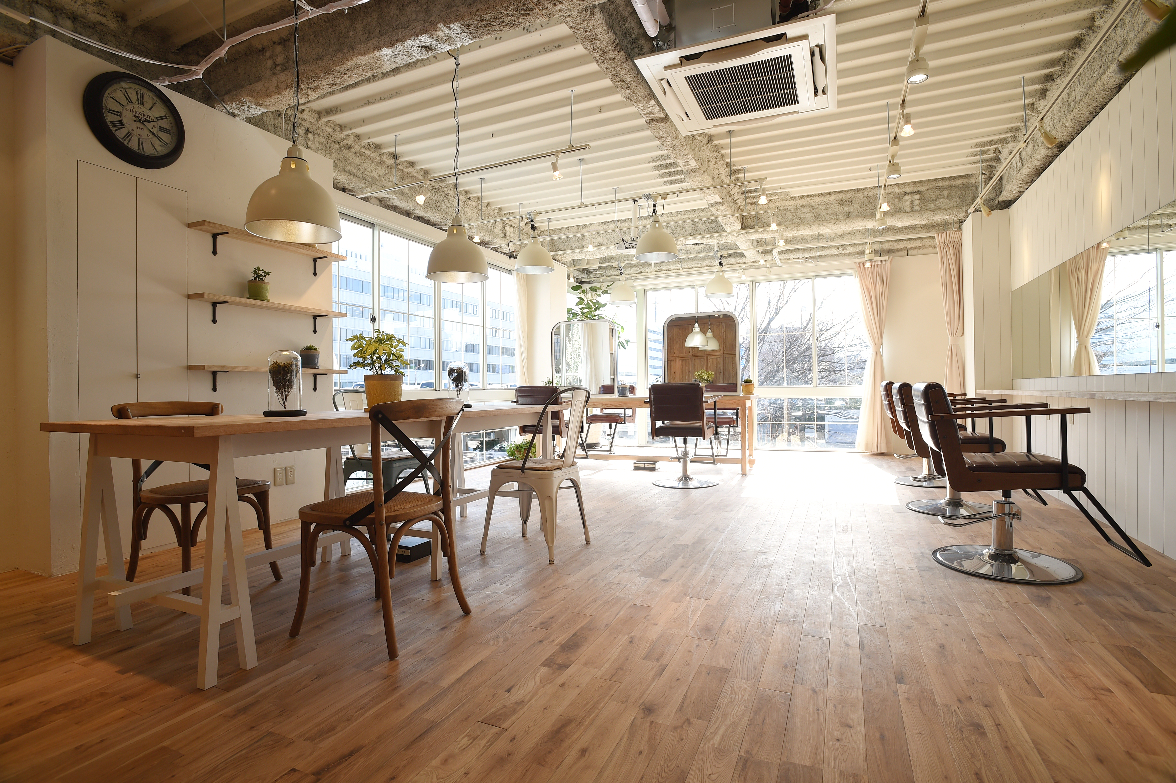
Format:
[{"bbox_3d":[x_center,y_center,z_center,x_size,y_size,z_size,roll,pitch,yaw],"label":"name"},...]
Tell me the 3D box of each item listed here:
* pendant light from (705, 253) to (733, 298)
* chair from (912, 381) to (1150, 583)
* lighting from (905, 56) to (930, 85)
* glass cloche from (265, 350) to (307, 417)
[{"bbox_3d":[1.539,-1.346,6.479,0.343,0.531,0.343,0,0,25],"label":"pendant light"},{"bbox_3d":[2.083,0.391,2.689,0.874,0.896,0.634,0,0,25],"label":"chair"},{"bbox_3d":[1.511,-1.470,2.542,0.089,0.087,0.089,0,0,25],"label":"lighting"},{"bbox_3d":[-1.210,-0.032,2.220,0.172,0.262,0.172,0,0,25],"label":"glass cloche"}]

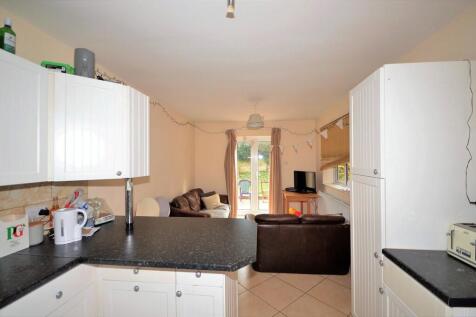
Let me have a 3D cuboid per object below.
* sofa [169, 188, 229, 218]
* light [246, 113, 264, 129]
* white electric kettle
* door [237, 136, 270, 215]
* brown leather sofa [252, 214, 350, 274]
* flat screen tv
[{"bbox_3d":[-0.740,1.120,4.220,0.840,0.770,1.380,0,0,7],"label":"sofa"},{"bbox_3d":[0.285,-0.610,3.240,0.270,0.230,0.270,0,0,0],"label":"light"},{"bbox_3d":[-1.175,0.467,1.405,0.195,0.225,0.148,0,0,-37],"label":"white electric kettle"},{"bbox_3d":[0.424,0.470,4.930,1.050,2.020,0.090,0,0,7],"label":"door"},{"bbox_3d":[0.855,1.120,3.020,1.320,0.770,0.850,0,0,2],"label":"brown leather sofa"},{"bbox_3d":[1.446,0.511,4.280,0.500,0.440,0.150,0,0,38],"label":"flat screen tv"}]

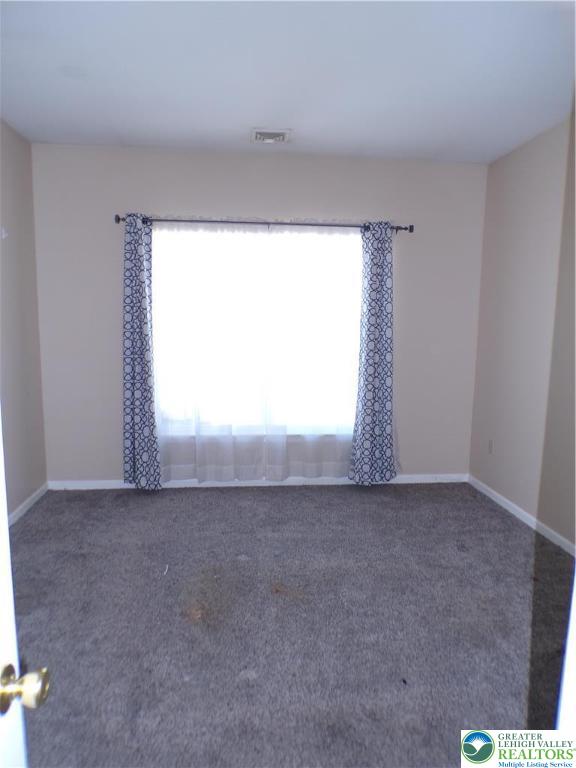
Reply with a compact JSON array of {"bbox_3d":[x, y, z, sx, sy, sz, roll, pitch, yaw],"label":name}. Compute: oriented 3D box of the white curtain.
[{"bbox_3d":[-0.197,-0.231,4.260,1.820,2.090,0.080,0,7,-6],"label":"white curtain"}]

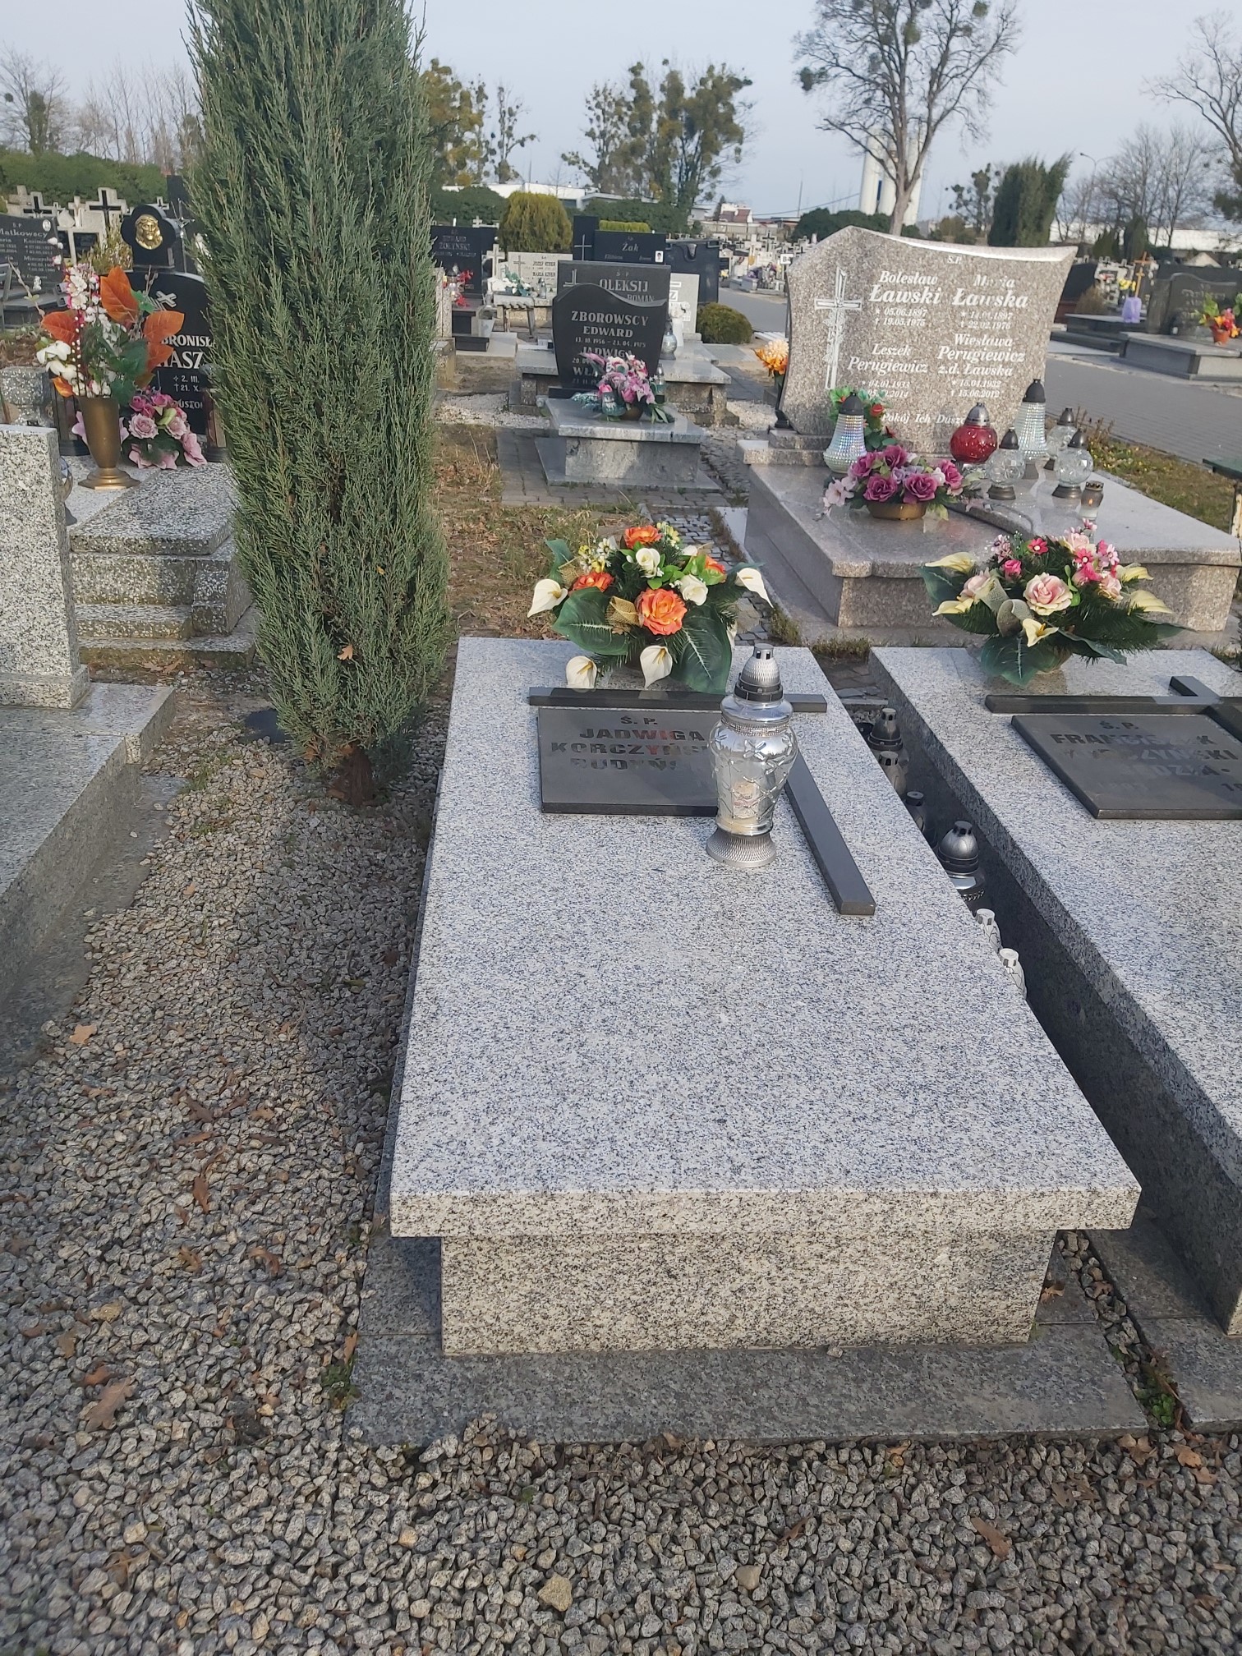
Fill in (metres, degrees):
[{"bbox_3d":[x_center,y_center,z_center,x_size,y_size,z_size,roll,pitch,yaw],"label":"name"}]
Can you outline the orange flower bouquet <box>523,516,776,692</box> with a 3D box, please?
[{"bbox_3d":[0.070,-0.524,2.919,0.561,0.377,0.432,1,26,-6],"label":"orange flower bouquet"}]

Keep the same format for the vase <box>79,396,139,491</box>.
[{"bbox_3d":[-1.801,-1.356,4.364,0.207,0.300,0.207,0,27,-5],"label":"vase"}]

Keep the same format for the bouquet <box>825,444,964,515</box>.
[{"bbox_3d":[1.055,-1.336,4.807,0.495,0.252,0.378,0,27,-5],"label":"bouquet"}]

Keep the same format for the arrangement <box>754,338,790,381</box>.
[{"bbox_3d":[0.703,-2.133,5.657,0.198,0.203,0.189,0,27,-5],"label":"arrangement"}]

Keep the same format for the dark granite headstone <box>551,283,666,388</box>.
[{"bbox_3d":[-0.068,-2.724,6.900,0.630,0.570,0.080,0,27,-6],"label":"dark granite headstone"}]

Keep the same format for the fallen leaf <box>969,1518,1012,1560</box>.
[{"bbox_3d":[0.405,0.778,1.362,0.024,0.013,0.048,-10,30,-25],"label":"fallen leaf"}]

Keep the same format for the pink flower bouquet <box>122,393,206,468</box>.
[{"bbox_3d":[-1.745,-1.498,4.707,0.333,0.247,0.279,0,27,-5],"label":"pink flower bouquet"}]

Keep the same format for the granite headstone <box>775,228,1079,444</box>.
[{"bbox_3d":[1.317,-2.175,5.519,1.246,0.858,0.099,0,27,-5],"label":"granite headstone"}]

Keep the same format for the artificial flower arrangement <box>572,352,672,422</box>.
[{"bbox_3d":[0.010,-2.248,6.330,0.490,0.330,0.340,0,27,-6],"label":"artificial flower arrangement"}]

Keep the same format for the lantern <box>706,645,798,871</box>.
[{"bbox_3d":[0.222,-0.122,2.130,0.148,0.371,0.148,0,27,-5],"label":"lantern"}]

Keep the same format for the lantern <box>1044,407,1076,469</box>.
[{"bbox_3d":[1.980,-1.737,5.529,0.155,0.253,0.155,0,27,-5],"label":"lantern"}]

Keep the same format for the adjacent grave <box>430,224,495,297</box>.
[{"bbox_3d":[-1.960,-6.845,15.043,0.860,0.790,0.150,1,26,-6],"label":"adjacent grave"}]

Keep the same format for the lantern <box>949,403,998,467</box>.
[{"bbox_3d":[1.610,-1.793,5.680,0.210,0.274,0.210,0,27,-6],"label":"lantern"}]

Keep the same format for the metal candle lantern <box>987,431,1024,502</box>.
[{"bbox_3d":[1.679,-1.592,5.420,0.161,0.276,0.161,0,26,-8],"label":"metal candle lantern"}]

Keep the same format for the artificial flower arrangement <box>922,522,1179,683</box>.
[{"bbox_3d":[1.065,-0.561,3.090,0.600,0.355,0.420,0,27,-6],"label":"artificial flower arrangement"}]

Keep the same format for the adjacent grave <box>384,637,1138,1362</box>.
[{"bbox_3d":[0.105,0.129,2.435,0.929,0.371,1.978,1,26,-6],"label":"adjacent grave"}]

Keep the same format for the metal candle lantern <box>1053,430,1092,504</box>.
[{"bbox_3d":[2.000,-1.614,5.505,0.161,0.276,0.161,0,26,-8],"label":"metal candle lantern"}]

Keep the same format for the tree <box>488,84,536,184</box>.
[{"bbox_3d":[-10.057,-61.592,114.127,4.274,11.601,4.274,1,26,-6],"label":"tree"}]

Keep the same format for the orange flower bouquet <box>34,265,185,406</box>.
[{"bbox_3d":[-1.658,-1.595,4.030,0.460,0.430,0.360,0,27,-6],"label":"orange flower bouquet"}]

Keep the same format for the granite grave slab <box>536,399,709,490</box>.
[{"bbox_3d":[-0.001,-2.055,6.603,0.828,0.257,1.170,0,27,-5],"label":"granite grave slab"}]

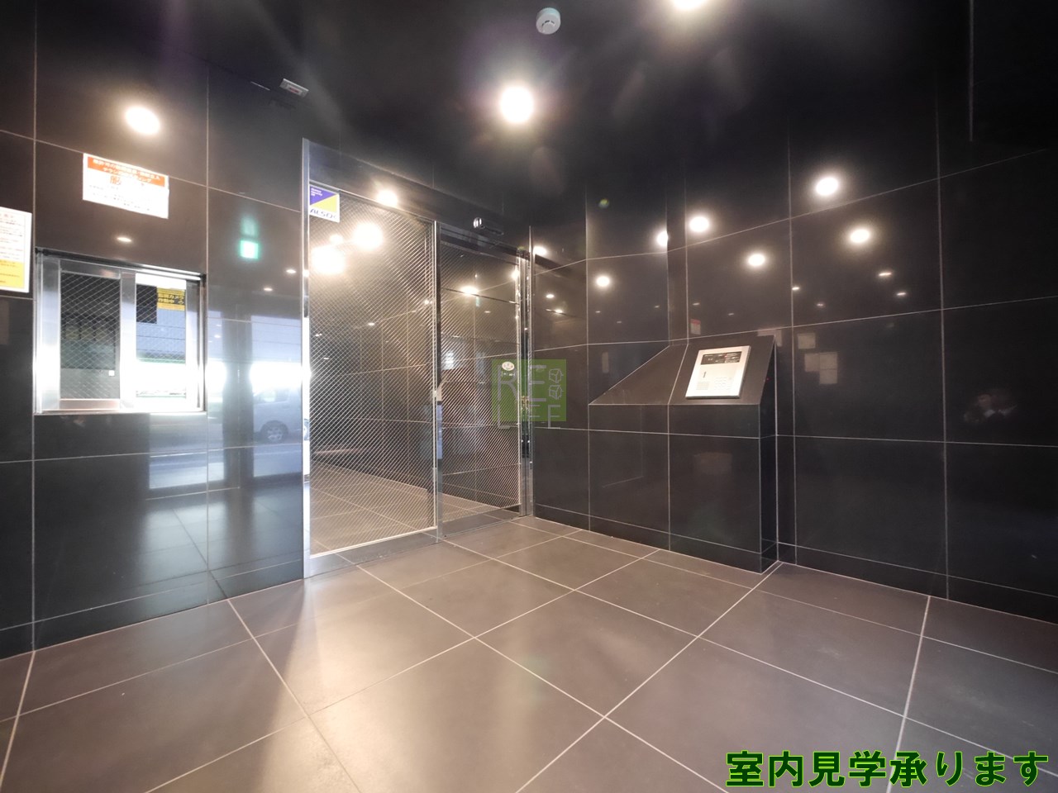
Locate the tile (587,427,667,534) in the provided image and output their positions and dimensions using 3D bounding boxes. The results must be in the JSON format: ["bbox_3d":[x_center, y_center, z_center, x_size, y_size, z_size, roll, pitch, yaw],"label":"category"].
[{"bbox_3d":[0.645,0.537,2.821,0.010,0.603,0.599,0,-1,-44],"label":"tile"}]

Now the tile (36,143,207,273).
[{"bbox_3d":[-1.675,-0.764,1.798,0.519,0.408,0.010,0,-1,-44],"label":"tile"}]

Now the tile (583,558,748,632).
[{"bbox_3d":[0.652,0.936,2.073,0.600,0.010,0.600,0,-1,-44],"label":"tile"}]

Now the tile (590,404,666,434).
[{"bbox_3d":[0.641,0.146,2.827,0.010,0.173,0.599,0,-1,-44],"label":"tile"}]

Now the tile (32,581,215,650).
[{"bbox_3d":[-1.659,0.899,1.775,0.519,0.099,0.010,0,-1,-44],"label":"tile"}]

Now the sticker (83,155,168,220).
[{"bbox_3d":[-1.666,-0.869,1.780,0.257,0.185,0.002,0,-1,-44],"label":"sticker"}]

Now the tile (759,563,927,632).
[{"bbox_3d":[1.464,0.928,2.023,0.488,0.010,0.600,0,-1,-44],"label":"tile"}]

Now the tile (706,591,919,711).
[{"bbox_3d":[1.067,0.922,1.632,0.597,0.012,0.597,0,-1,-44],"label":"tile"}]

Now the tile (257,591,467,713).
[{"bbox_3d":[-0.629,0.939,1.655,0.600,0.010,0.600,0,-1,-44],"label":"tile"}]

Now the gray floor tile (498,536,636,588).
[{"bbox_3d":[0.231,0.947,2.505,0.600,0.010,0.600,0,-1,-44],"label":"gray floor tile"}]

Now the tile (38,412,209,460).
[{"bbox_3d":[-1.656,0.154,1.776,0.520,0.177,0.012,0,-1,-44],"label":"tile"}]

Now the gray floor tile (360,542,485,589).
[{"bbox_3d":[-0.607,0.955,2.500,0.600,0.010,0.558,0,-1,-44],"label":"gray floor tile"}]

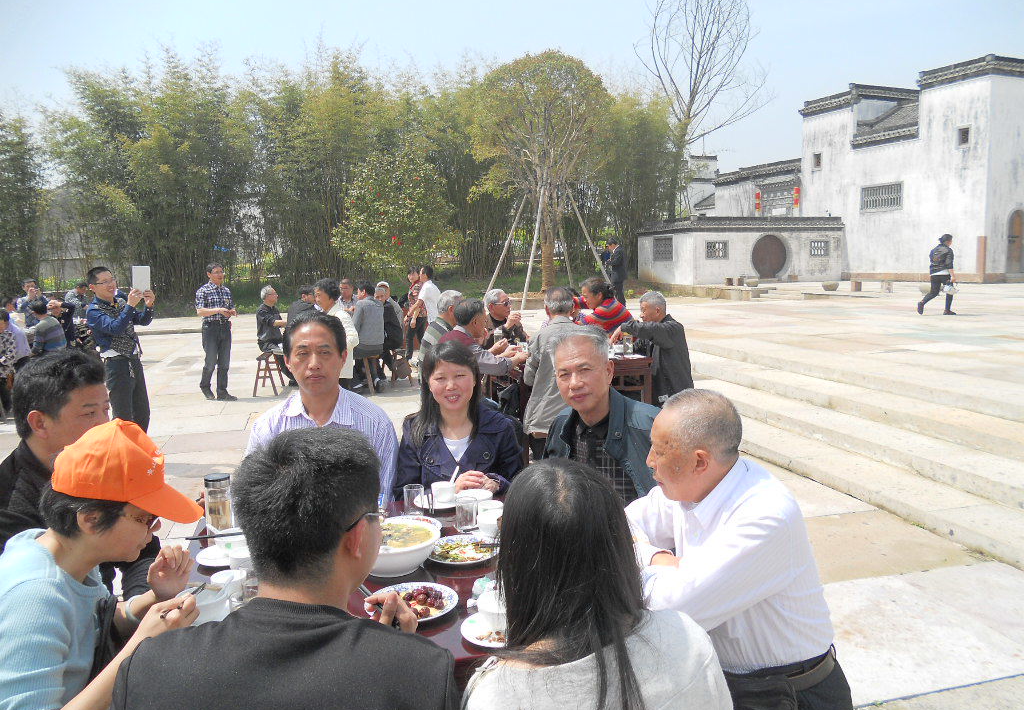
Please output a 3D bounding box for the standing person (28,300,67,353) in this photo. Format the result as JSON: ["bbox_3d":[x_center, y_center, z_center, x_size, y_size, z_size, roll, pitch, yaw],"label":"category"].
[{"bbox_3d":[-5.093,0.049,8.721,0.650,1.290,0.500,4,8,38],"label":"standing person"}]

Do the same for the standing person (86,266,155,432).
[{"bbox_3d":[-3.161,0.092,6.492,0.540,1.620,0.500,3,7,22],"label":"standing person"}]

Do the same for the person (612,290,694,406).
[{"bbox_3d":[1.213,0.113,6.943,0.720,1.330,0.500,-3,7,-13],"label":"person"}]

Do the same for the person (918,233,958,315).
[{"bbox_3d":[8.617,-1.634,16.191,0.720,1.600,0.500,0,7,-2],"label":"person"}]

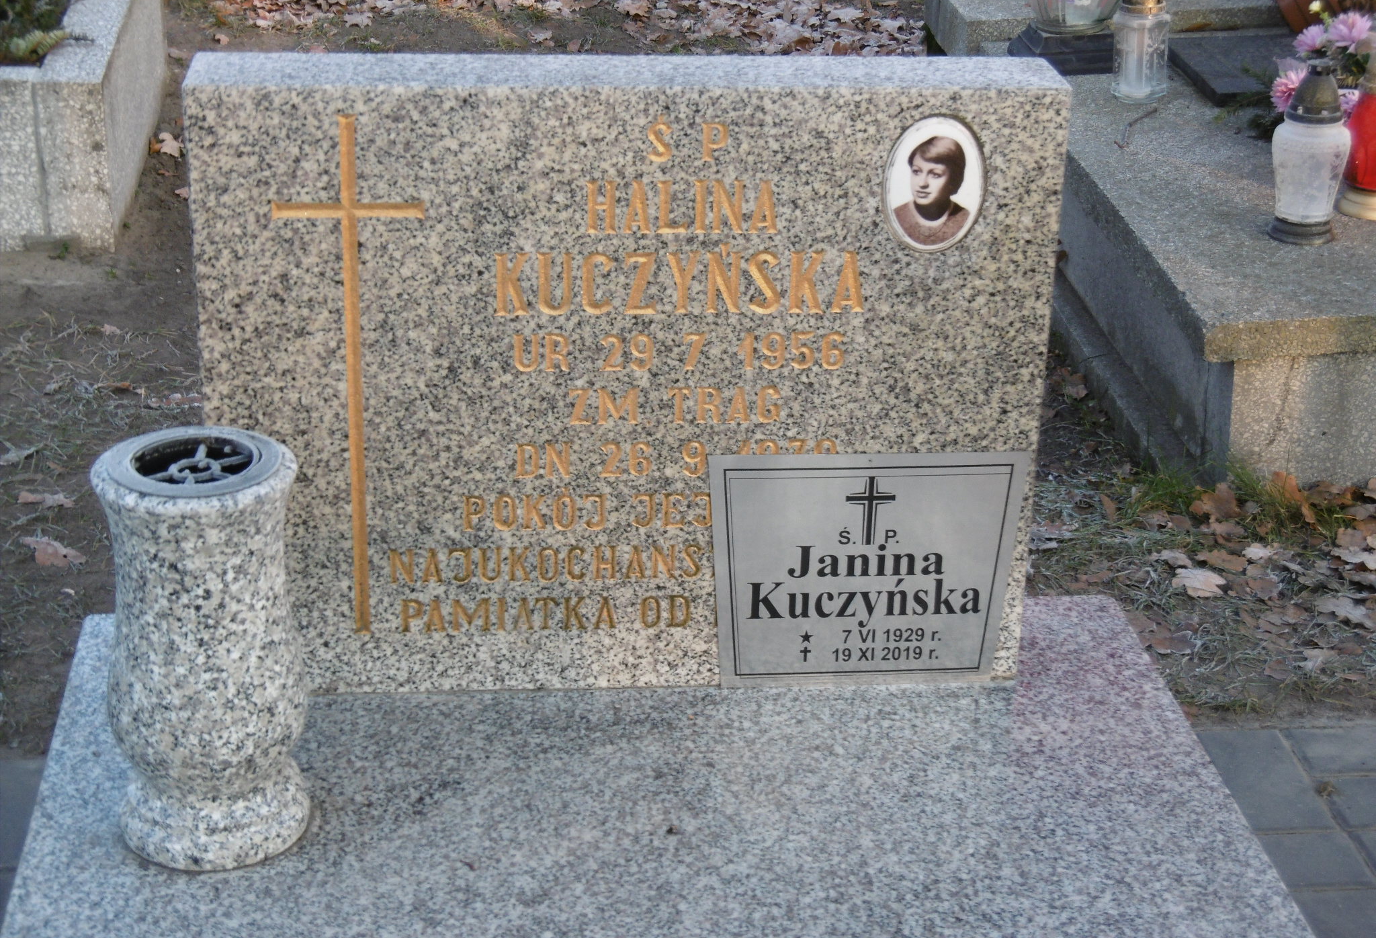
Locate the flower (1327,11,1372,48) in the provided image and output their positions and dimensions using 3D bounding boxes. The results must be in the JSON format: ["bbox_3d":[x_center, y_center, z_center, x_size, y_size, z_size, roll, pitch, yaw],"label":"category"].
[{"bbox_3d":[0.999,-0.664,4.080,0.060,0.050,0.056,-1,22,-5],"label":"flower"}]

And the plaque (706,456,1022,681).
[{"bbox_3d":[0.150,0.088,2.328,0.273,0.224,0.005,0,25,-5],"label":"plaque"}]

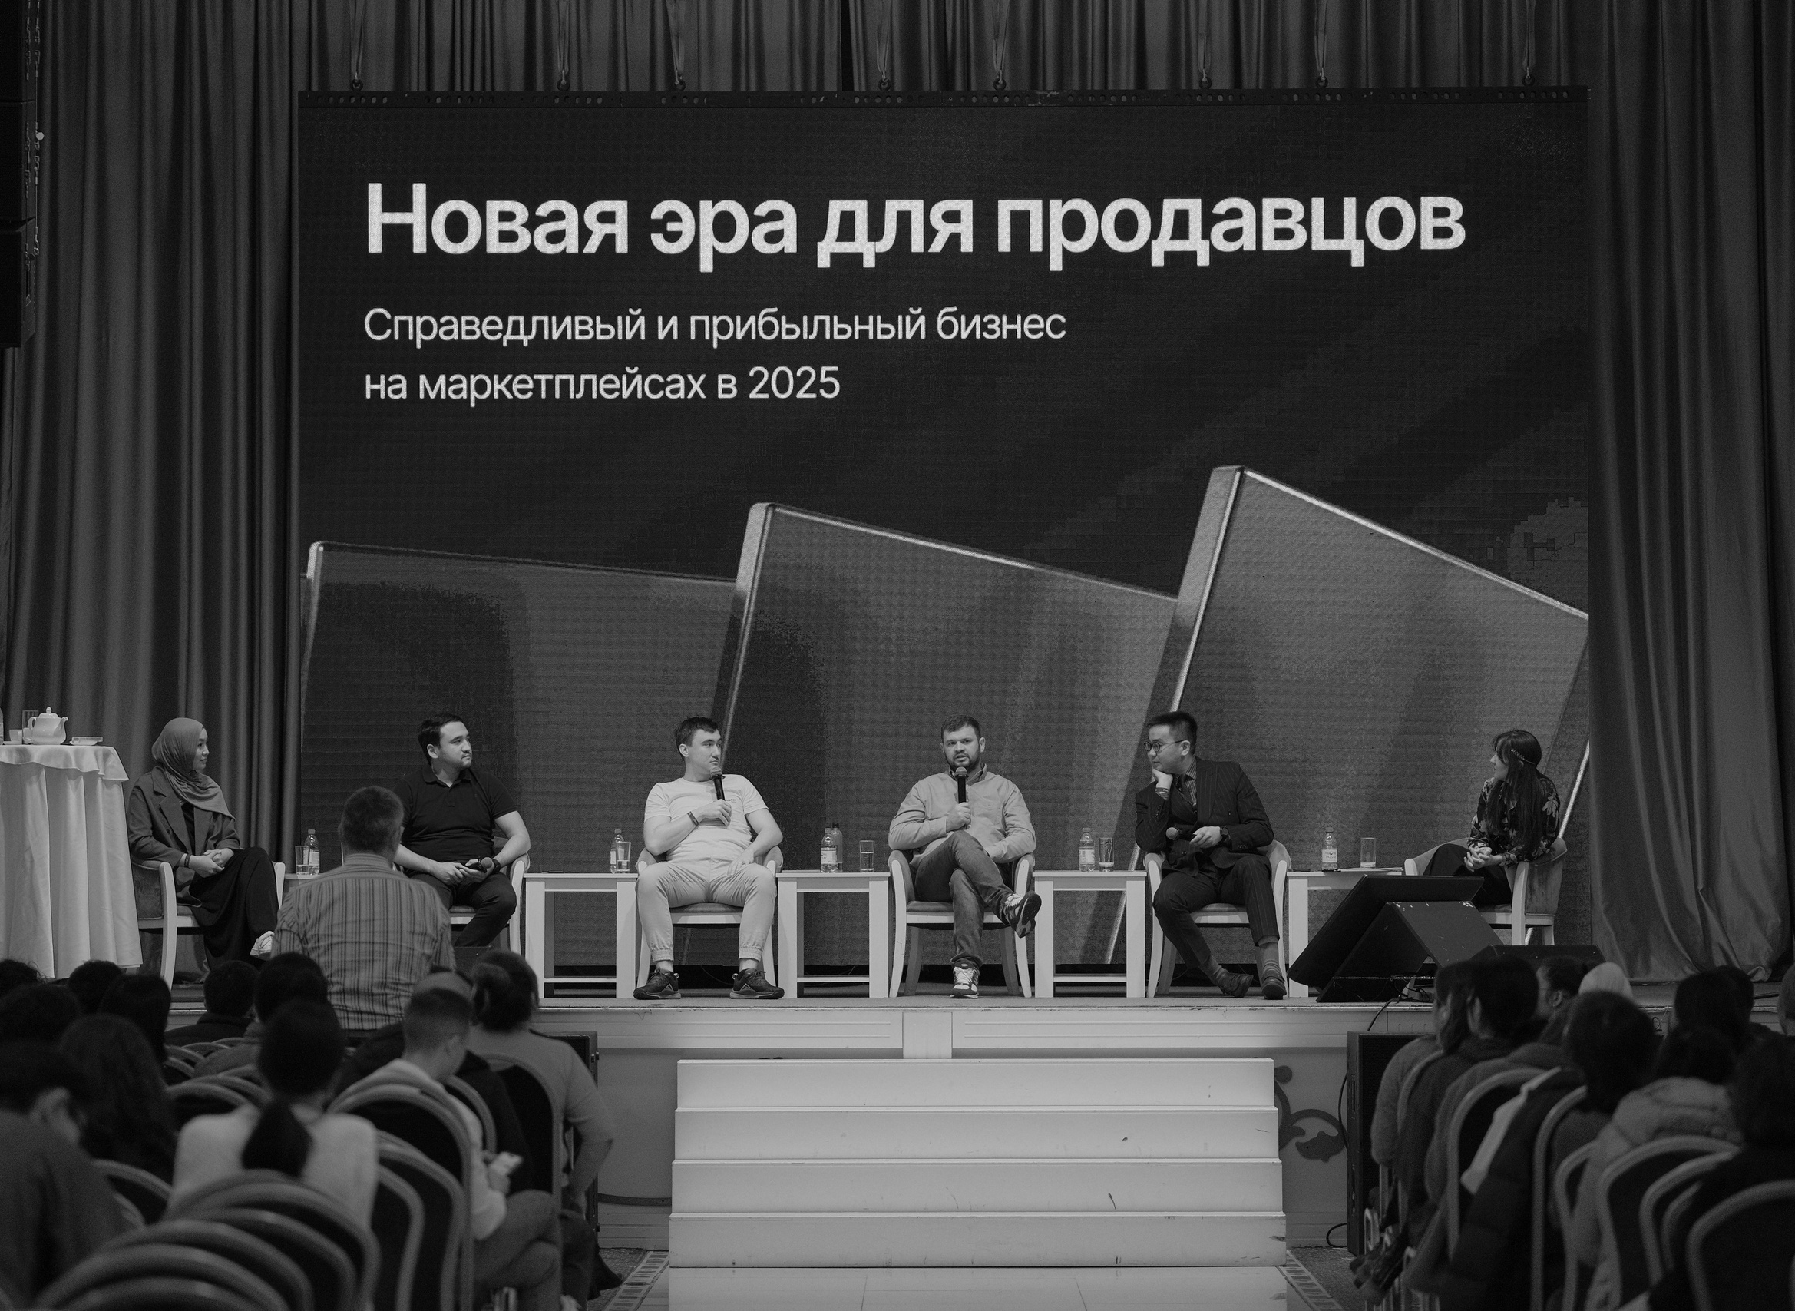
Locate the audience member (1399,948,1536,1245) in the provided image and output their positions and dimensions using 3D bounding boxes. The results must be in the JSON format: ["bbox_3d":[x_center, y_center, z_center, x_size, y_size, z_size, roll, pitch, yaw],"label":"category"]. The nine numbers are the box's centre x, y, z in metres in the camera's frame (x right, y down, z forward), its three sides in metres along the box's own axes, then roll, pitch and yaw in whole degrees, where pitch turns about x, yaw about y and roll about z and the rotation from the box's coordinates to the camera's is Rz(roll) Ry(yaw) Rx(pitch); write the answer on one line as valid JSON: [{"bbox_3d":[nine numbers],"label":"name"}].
[{"bbox_3d":[2.000,1.669,23.800,0.520,1.310,0.820,0,-2,2],"label":"audience member"}]

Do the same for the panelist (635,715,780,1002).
[{"bbox_3d":[-0.837,0.892,31.100,0.640,1.270,0.820,0,-2,-4],"label":"panelist"}]

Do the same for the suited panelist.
[{"bbox_3d":[1.397,0.877,31.100,0.640,1.290,0.800,0,-2,6],"label":"suited panelist"}]

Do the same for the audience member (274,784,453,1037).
[{"bbox_3d":[-1.703,1.358,22.300,0.550,1.860,0.360,0,-2,2],"label":"audience member"}]

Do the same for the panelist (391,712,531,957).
[{"bbox_3d":[-1.957,0.898,31.200,0.600,1.270,0.780,0,-2,-6],"label":"panelist"}]

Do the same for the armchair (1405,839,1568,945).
[{"bbox_3d":[2.660,1.163,31.400,0.630,0.730,0.570,-1,-2,33],"label":"armchair"}]

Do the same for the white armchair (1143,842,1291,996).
[{"bbox_3d":[1.439,1.166,31.400,0.640,0.730,0.600,0,-2,3],"label":"white armchair"}]

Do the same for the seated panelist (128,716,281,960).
[{"bbox_3d":[-3.095,0.906,31.200,0.500,1.260,0.720,1,-2,-33],"label":"seated panelist"}]

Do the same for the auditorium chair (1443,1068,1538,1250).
[{"bbox_3d":[2.070,1.847,23.400,0.460,0.930,0.560,0,-2,0],"label":"auditorium chair"}]

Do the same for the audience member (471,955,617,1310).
[{"bbox_3d":[-1.288,1.712,25.000,0.580,1.310,0.850,0,-2,4],"label":"audience member"}]

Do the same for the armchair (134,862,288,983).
[{"bbox_3d":[-3.143,1.177,31.400,0.630,0.730,0.570,1,-2,-33],"label":"armchair"}]

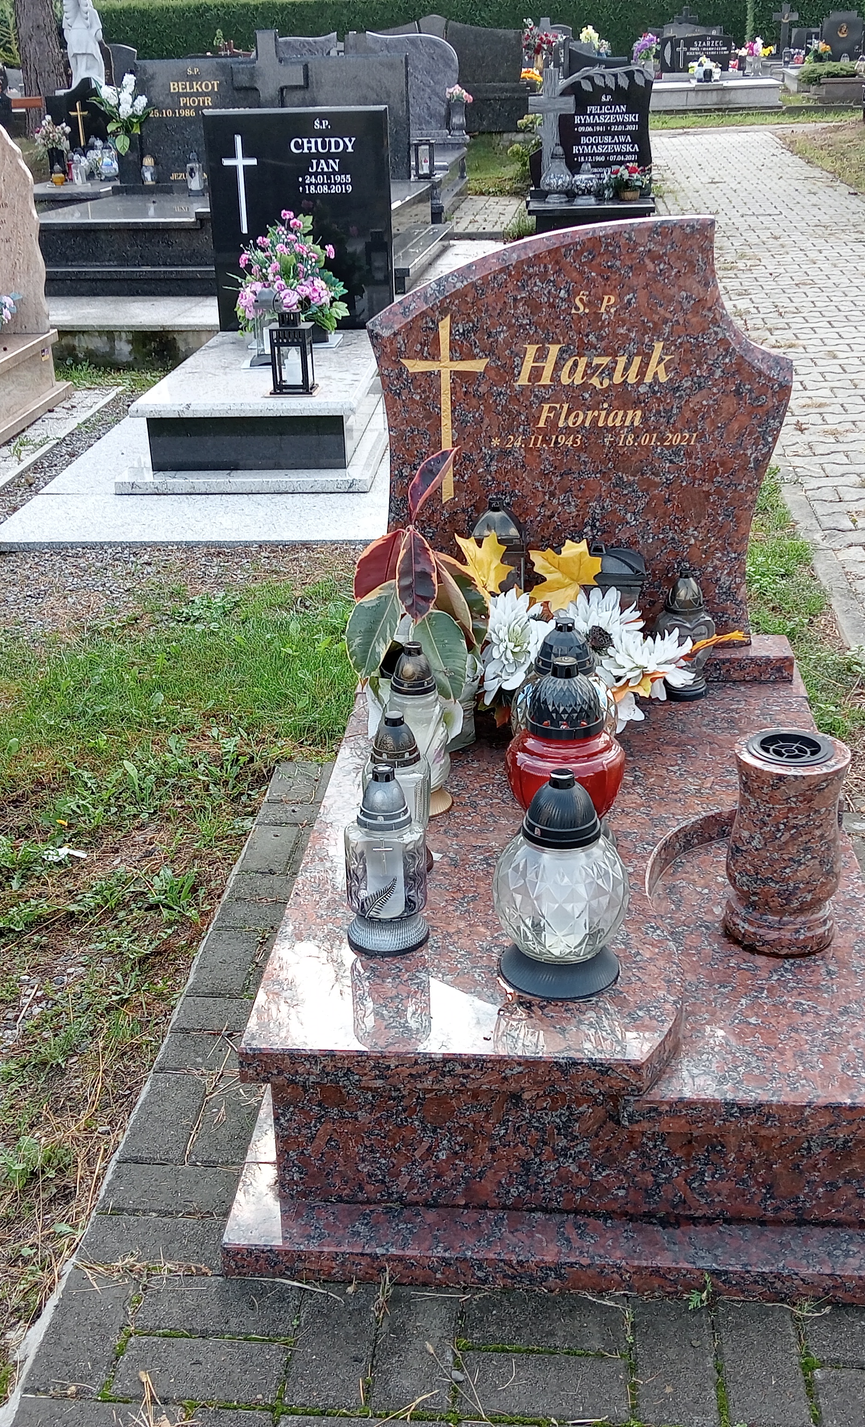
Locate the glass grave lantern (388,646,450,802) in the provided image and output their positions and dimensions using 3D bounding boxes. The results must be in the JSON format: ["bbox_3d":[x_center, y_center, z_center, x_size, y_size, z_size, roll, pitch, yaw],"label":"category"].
[{"bbox_3d":[-0.026,0.018,2.370,0.108,0.266,0.108,1,25,4],"label":"glass grave lantern"}]

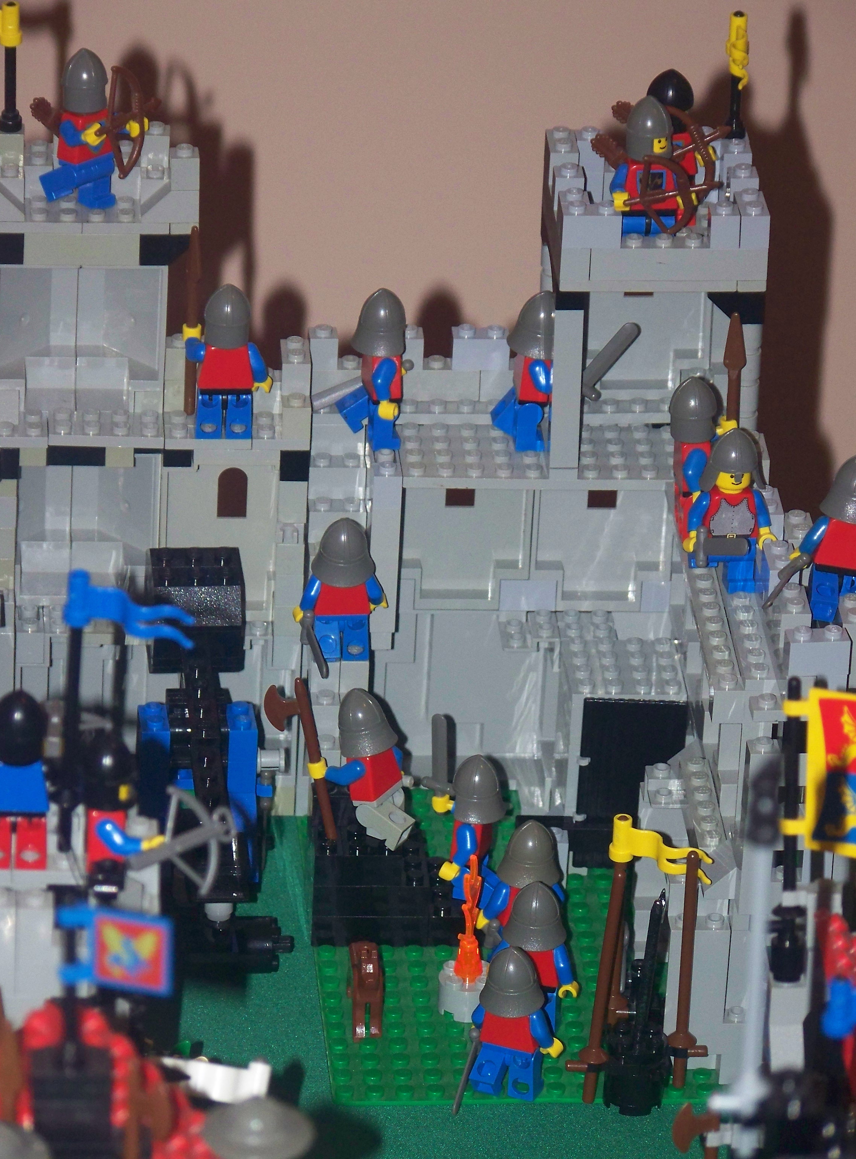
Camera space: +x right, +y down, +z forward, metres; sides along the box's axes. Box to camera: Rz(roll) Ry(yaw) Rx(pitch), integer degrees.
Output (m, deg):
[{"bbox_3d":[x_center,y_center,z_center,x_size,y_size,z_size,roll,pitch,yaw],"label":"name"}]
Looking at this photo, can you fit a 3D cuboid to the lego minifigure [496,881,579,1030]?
[{"bbox_3d":[0.028,0.099,1.875,0.025,0.044,0.016,7,28,8],"label":"lego minifigure"}]

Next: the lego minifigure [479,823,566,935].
[{"bbox_3d":[0.028,0.086,1.901,0.026,0.046,0.017,-5,27,-14],"label":"lego minifigure"}]

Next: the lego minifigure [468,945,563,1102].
[{"bbox_3d":[0.022,0.116,1.843,0.026,0.047,0.017,12,33,17],"label":"lego minifigure"}]

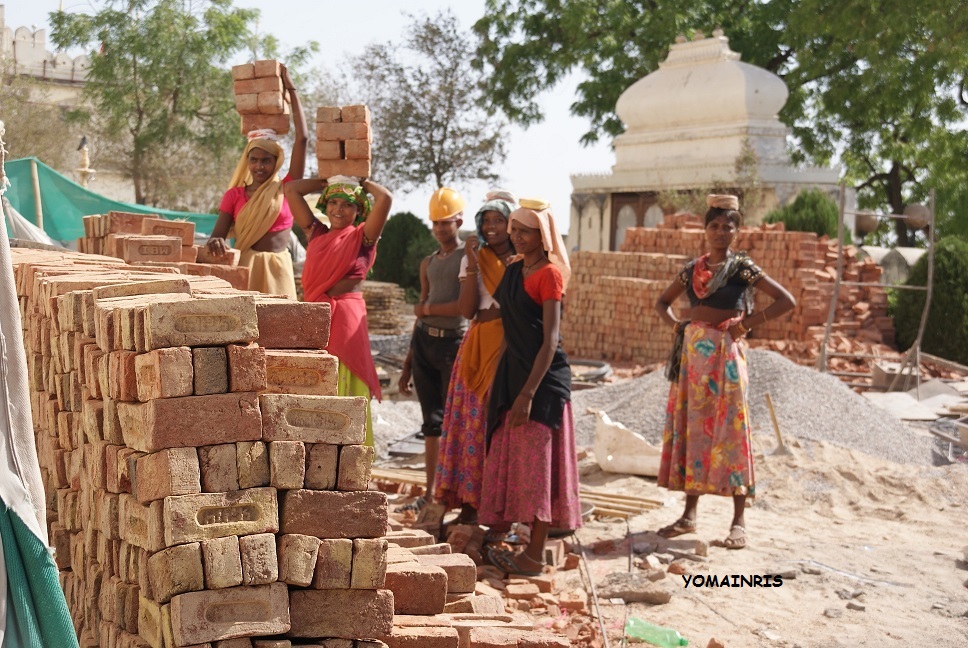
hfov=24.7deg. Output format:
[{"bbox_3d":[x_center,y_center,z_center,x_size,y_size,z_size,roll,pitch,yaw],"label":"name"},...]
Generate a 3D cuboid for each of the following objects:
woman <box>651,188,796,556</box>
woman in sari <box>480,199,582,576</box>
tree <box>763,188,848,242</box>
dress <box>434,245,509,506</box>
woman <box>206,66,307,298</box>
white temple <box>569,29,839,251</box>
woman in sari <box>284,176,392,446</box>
[{"bbox_3d":[1.089,0.215,10.000,0.630,1.580,0.410,1,3,12],"label":"woman"},{"bbox_3d":[0.201,0.261,9.350,0.410,1.570,0.460,-2,4,-41],"label":"woman in sari"},{"bbox_3d":[4.237,-0.887,29.000,1.350,1.800,1.300,0,3,0],"label":"tree"},{"bbox_3d":[-0.039,0.247,10.200,0.470,1.220,0.420,2,3,24],"label":"dress"},{"bbox_3d":[-1.031,-0.206,10.000,0.470,1.880,0.450,1,3,12],"label":"woman"},{"bbox_3d":[4.014,-2.908,40.000,4.300,4.700,2.400,3,4,38],"label":"white temple"},{"bbox_3d":[-0.625,0.149,9.550,0.490,1.570,0.450,1,3,5],"label":"woman in sari"}]

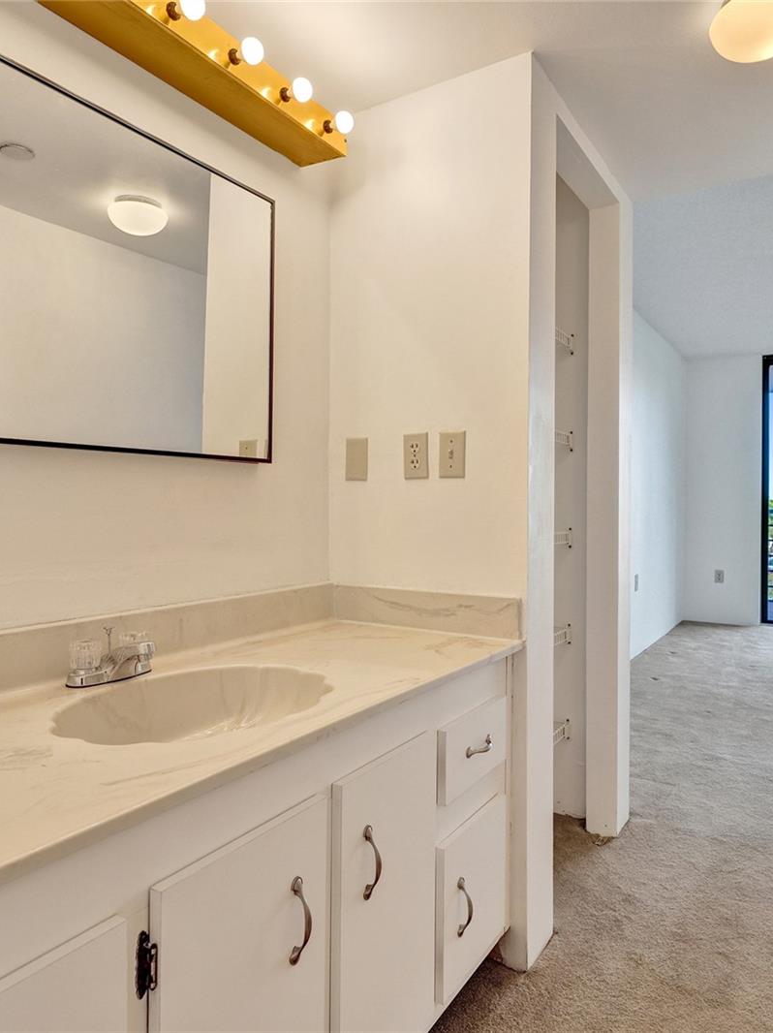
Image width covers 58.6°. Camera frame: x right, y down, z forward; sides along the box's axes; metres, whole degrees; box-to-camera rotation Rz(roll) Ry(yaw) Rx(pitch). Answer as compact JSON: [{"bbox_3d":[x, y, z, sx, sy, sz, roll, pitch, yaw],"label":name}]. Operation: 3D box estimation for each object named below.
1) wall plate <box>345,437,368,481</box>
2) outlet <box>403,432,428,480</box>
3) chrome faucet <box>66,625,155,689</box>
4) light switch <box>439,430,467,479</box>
[{"bbox_3d":[-0.078,-0.150,1.828,0.070,0.114,0.007,1,1,33],"label":"wall plate"},{"bbox_3d":[0.076,-0.149,1.728,0.070,0.114,0.008,1,1,33],"label":"outlet"},{"bbox_3d":[-0.449,0.241,1.197,0.141,0.091,0.155,1,1,33],"label":"chrome faucet"},{"bbox_3d":[0.159,-0.148,1.670,0.070,0.114,0.013,1,1,33],"label":"light switch"}]

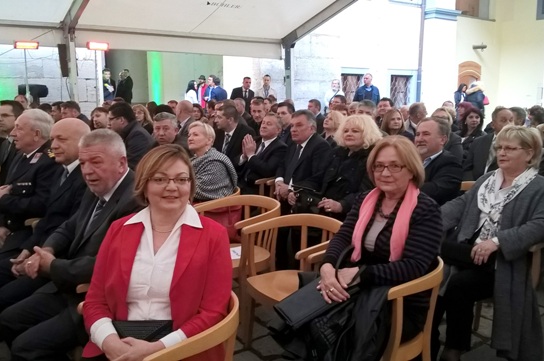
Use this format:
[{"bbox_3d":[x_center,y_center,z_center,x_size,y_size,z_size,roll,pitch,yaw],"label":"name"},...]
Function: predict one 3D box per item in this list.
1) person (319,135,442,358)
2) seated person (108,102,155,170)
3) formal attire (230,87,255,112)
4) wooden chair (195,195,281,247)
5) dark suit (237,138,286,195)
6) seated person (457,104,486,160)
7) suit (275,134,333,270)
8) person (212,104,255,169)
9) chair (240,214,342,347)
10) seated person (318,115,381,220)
[{"bbox_3d":[0.370,0.471,2.220,0.800,1.280,0.580,-9,13,-40],"label":"person"},{"bbox_3d":[-1.330,-0.028,4.583,0.820,1.340,0.580,-3,10,-17],"label":"seated person"},{"bbox_3d":[-0.590,-1.116,10.058,0.520,1.480,0.340,-2,10,-9],"label":"formal attire"},{"bbox_3d":[-0.200,0.514,3.407,0.540,0.770,0.560,-7,12,-32],"label":"wooden chair"},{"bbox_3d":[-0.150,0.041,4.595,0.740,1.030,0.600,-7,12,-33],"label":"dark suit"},{"bbox_3d":[1.950,-0.076,5.170,0.780,1.270,0.520,-8,13,-36],"label":"seated person"},{"bbox_3d":[0.130,0.136,4.165,0.760,1.060,0.600,-7,12,-36],"label":"suit"},{"bbox_3d":[-0.450,-0.037,4.902,0.800,1.310,0.560,-7,12,-33],"label":"person"},{"bbox_3d":[0.200,0.599,2.764,0.590,0.730,0.570,-6,12,-32],"label":"chair"},{"bbox_3d":[0.490,0.196,3.705,0.800,1.280,0.580,-8,13,-36],"label":"seated person"}]

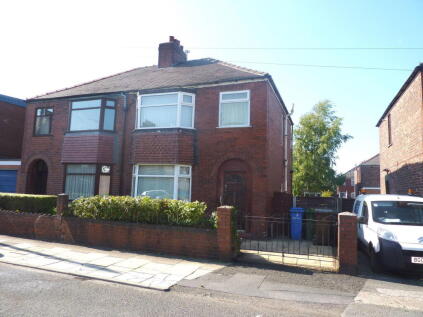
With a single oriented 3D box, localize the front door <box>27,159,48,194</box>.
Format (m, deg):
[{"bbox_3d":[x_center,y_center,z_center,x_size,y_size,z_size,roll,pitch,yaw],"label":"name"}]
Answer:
[{"bbox_3d":[-7.994,1.282,14.148,1.240,2.497,0.250,0,-6,21],"label":"front door"}]

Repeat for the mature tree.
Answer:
[{"bbox_3d":[8.160,-0.256,23.074,4.800,8.800,4.600,0,-6,21],"label":"mature tree"}]

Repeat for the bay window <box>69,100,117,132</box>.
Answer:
[{"bbox_3d":[-5.333,-1.823,13.096,2.583,1.414,0.541,0,-6,21],"label":"bay window"}]

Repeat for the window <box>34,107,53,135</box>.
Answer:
[{"bbox_3d":[-7.883,-1.775,14.345,1.086,1.373,0.150,0,-6,21],"label":"window"}]

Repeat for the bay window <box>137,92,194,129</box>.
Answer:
[{"bbox_3d":[-1.923,-1.794,11.769,2.542,1.343,0.541,0,-6,21],"label":"bay window"}]

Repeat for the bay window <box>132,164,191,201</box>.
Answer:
[{"bbox_3d":[-2.018,0.984,11.490,2.542,1.497,0.541,0,-6,21],"label":"bay window"}]

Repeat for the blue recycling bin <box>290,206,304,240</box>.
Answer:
[{"bbox_3d":[2.897,2.166,10.306,0.490,1.070,0.550,0,-6,21],"label":"blue recycling bin"}]

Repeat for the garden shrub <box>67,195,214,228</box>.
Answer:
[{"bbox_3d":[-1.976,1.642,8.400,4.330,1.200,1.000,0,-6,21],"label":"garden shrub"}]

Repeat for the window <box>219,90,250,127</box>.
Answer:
[{"bbox_3d":[0.803,-1.777,10.958,1.158,1.332,0.140,0,-6,21],"label":"window"}]

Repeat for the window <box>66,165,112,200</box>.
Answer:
[{"bbox_3d":[-5.430,1.000,12.812,2.583,1.497,0.541,0,-6,21],"label":"window"}]

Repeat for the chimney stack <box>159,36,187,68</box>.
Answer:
[{"bbox_3d":[-2.042,-5.487,16.498,0.881,1.671,1.661,0,-6,21],"label":"chimney stack"}]

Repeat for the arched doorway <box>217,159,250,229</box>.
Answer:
[{"bbox_3d":[0.823,1.280,10.775,1.199,2.506,0.400,0,-6,21],"label":"arched doorway"}]

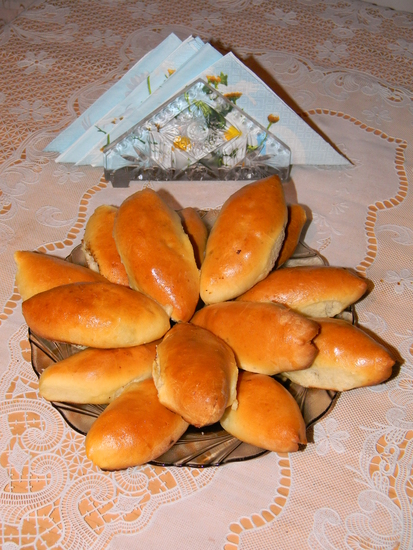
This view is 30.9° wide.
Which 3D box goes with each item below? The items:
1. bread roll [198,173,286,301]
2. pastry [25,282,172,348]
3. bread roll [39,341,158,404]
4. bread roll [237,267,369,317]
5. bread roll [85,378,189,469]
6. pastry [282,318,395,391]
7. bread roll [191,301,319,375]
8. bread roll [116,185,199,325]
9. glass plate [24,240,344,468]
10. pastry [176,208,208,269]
[{"bbox_3d":[0.029,-0.026,0.557,0.052,0.046,0.115,21,67,18],"label":"bread roll"},{"bbox_3d":[-0.076,0.029,0.511,0.103,0.042,0.049,4,46,-16],"label":"pastry"},{"bbox_3d":[-0.065,0.069,0.519,0.105,0.039,0.043,-9,47,-25],"label":"bread roll"},{"bbox_3d":[0.070,0.017,0.564,0.102,0.042,0.048,-14,48,0],"label":"bread roll"},{"bbox_3d":[-0.040,0.095,0.492,0.049,0.043,0.099,30,40,25],"label":"bread roll"},{"bbox_3d":[0.082,0.054,0.527,0.102,0.044,0.053,11,47,24],"label":"pastry"},{"bbox_3d":[0.032,0.040,0.501,0.097,0.043,0.053,9,46,30],"label":"bread roll"},{"bbox_3d":[-0.035,-0.016,0.547,0.055,0.046,0.113,-15,65,-14],"label":"bread roll"},{"bbox_3d":[-0.010,0.043,0.571,0.243,0.030,0.243,0,47,0],"label":"glass plate"},{"bbox_3d":[-0.019,-0.019,0.600,0.048,0.038,0.100,1,48,3],"label":"pastry"}]

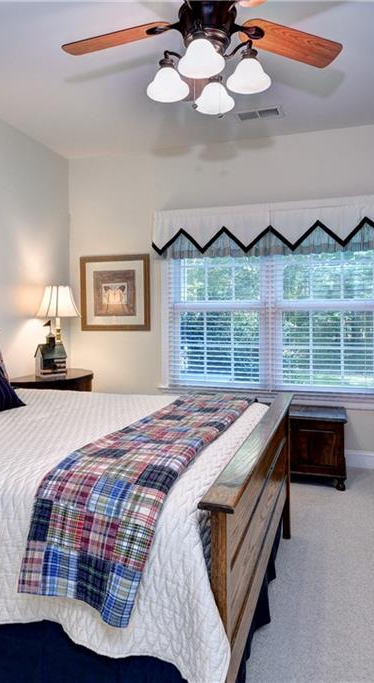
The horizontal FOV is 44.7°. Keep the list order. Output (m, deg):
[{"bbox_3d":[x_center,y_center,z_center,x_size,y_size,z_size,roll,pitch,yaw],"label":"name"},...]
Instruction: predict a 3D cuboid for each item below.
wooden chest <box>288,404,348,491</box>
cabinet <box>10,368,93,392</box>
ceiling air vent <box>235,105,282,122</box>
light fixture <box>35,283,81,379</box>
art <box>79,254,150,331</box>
[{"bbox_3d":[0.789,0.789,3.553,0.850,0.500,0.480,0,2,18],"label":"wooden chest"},{"bbox_3d":[-1.069,0.666,3.892,0.480,0.740,1.000,0,2,18],"label":"cabinet"},{"bbox_3d":[0.543,-1.688,3.409,0.350,0.020,0.190,0,2,18],"label":"ceiling air vent"},{"bbox_3d":[-1.084,-0.090,3.840,0.380,0.770,0.370,-1,2,-9],"label":"light fixture"},{"bbox_3d":[-0.678,-0.448,4.283,0.710,0.710,0.030,0,2,18],"label":"art"}]

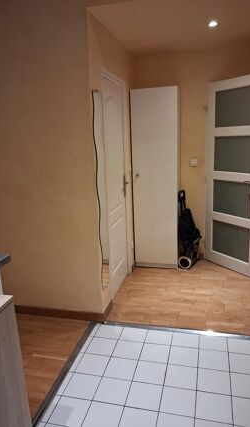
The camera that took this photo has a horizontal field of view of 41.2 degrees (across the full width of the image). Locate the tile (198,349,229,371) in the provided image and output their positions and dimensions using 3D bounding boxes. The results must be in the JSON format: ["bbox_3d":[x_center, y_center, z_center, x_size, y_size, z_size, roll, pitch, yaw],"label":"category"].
[{"bbox_3d":[0.615,1.022,2.316,0.200,0.010,0.200,1,15,14],"label":"tile"}]

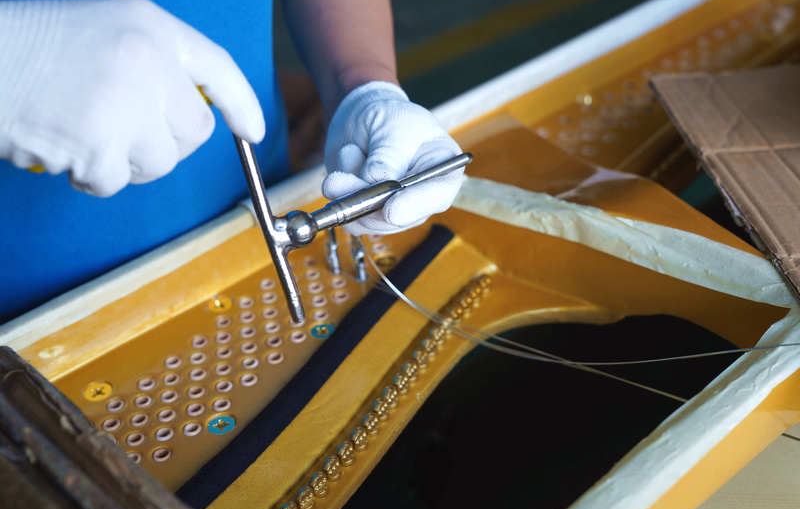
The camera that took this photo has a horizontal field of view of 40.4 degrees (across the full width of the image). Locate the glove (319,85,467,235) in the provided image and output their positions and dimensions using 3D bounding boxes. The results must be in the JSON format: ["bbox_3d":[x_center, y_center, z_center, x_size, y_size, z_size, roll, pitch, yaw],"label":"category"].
[{"bbox_3d":[-0.005,-0.068,0.780,0.102,0.090,0.118,-7,37,-10],"label":"glove"}]

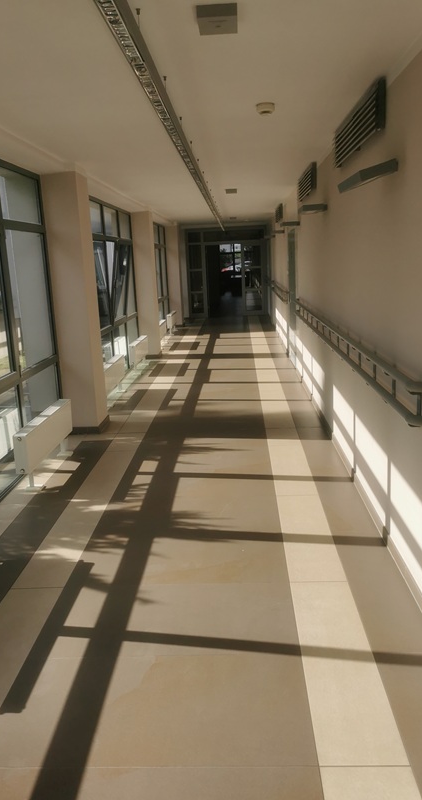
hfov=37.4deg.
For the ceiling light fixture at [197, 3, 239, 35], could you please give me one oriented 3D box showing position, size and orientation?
[{"bbox_3d":[0.027,-1.444,2.371,0.148,0.042,0.185,-2,13,3],"label":"ceiling light fixture"}]

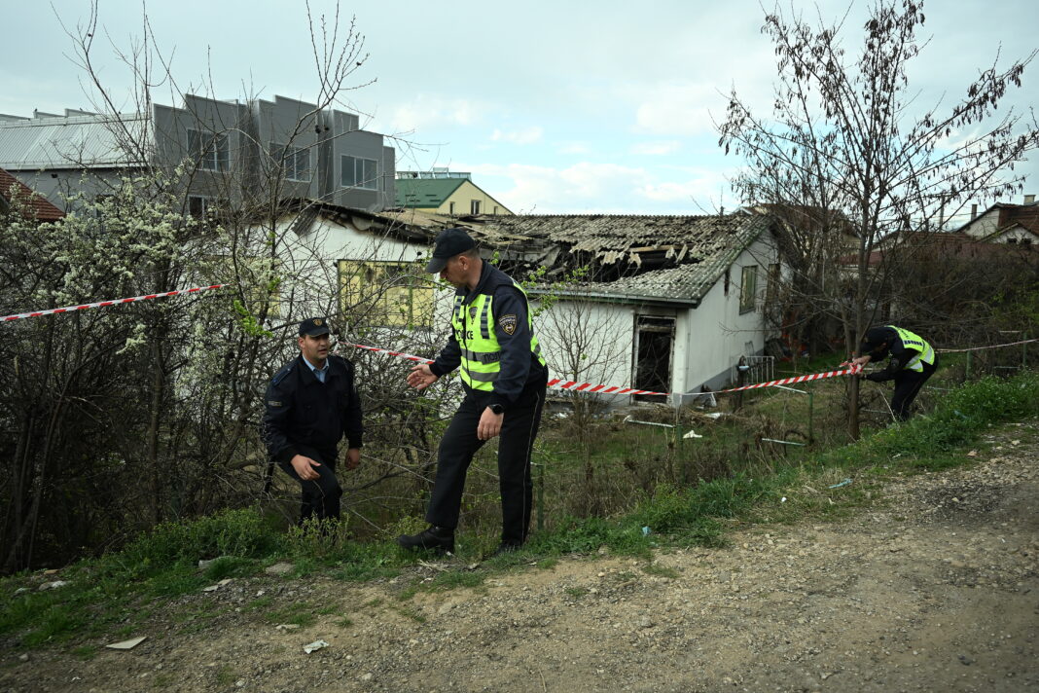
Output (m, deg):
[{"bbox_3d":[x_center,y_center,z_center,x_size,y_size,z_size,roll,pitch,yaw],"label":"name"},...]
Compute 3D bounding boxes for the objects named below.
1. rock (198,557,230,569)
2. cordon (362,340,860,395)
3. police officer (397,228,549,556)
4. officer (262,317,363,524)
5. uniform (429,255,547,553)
[{"bbox_3d":[-1.604,1.139,4.250,0.165,0.060,0.110,0,7,-6],"label":"rock"},{"bbox_3d":[1.161,0.128,6.780,5.422,0.652,0.120,-3,8,-31],"label":"cordon"},{"bbox_3d":[-0.240,0.240,4.280,0.750,1.770,0.550,-3,8,-29],"label":"police officer"},{"bbox_3d":[-1.306,0.584,5.080,0.560,1.560,0.620,-2,8,-27],"label":"officer"},{"bbox_3d":[-0.173,0.303,4.300,0.580,1.520,0.520,-3,8,-29],"label":"uniform"}]

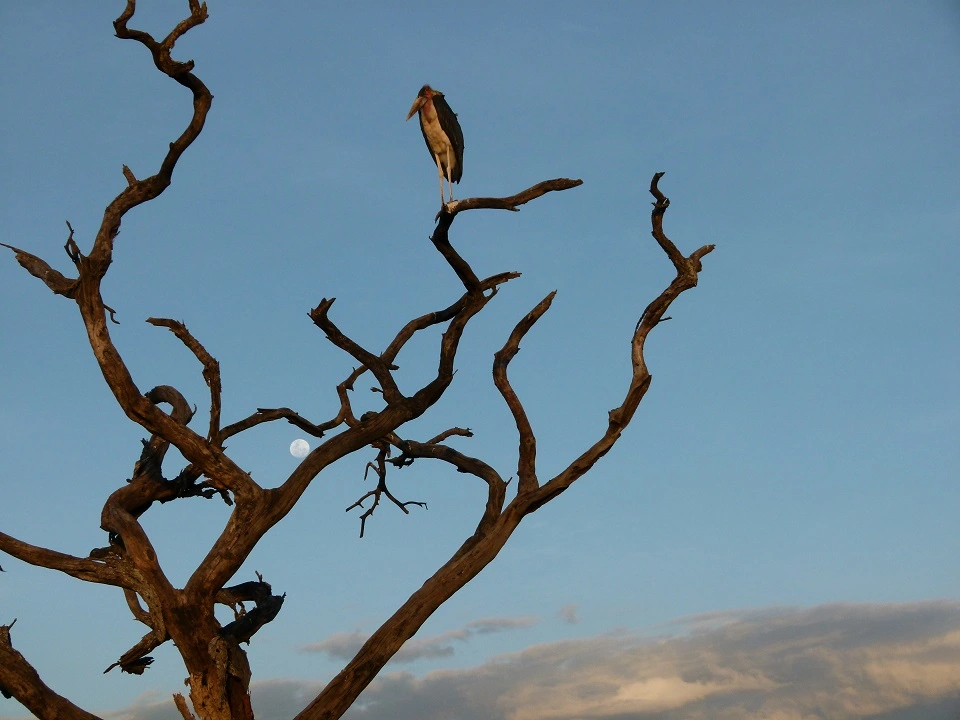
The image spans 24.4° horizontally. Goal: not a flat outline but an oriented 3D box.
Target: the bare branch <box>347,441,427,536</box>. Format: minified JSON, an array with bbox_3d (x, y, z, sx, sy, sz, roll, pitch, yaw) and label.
[{"bbox_3d":[-0.855,1.175,20.287,0.732,0.854,0.600,0,-15,0],"label":"bare branch"}]

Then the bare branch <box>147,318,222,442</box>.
[{"bbox_3d":[-2.723,0.189,20.448,0.700,1.140,0.450,0,-15,0],"label":"bare branch"}]

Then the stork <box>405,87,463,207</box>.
[{"bbox_3d":[-0.420,-2.034,20.940,0.360,1.161,0.480,-12,-19,38],"label":"stork"}]

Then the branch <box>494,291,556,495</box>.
[{"bbox_3d":[0.421,0.301,20.521,0.573,1.902,0.500,0,-15,0],"label":"branch"}]

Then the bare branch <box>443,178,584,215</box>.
[{"bbox_3d":[0.314,-1.533,20.806,1.332,0.304,0.450,0,-15,0],"label":"bare branch"}]

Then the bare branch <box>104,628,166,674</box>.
[{"bbox_3d":[-3.059,2.589,19.701,0.551,0.395,0.450,0,-15,0],"label":"bare branch"}]

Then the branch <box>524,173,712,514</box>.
[{"bbox_3d":[1.289,-0.154,20.643,1.749,3.205,1.000,0,-15,0],"label":"branch"}]

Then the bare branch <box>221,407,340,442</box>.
[{"bbox_3d":[-1.838,0.594,20.443,1.106,0.304,0.450,0,-15,0],"label":"bare branch"}]

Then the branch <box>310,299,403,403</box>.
[{"bbox_3d":[-1.137,-0.087,20.418,0.847,0.944,0.500,0,-15,0],"label":"branch"}]

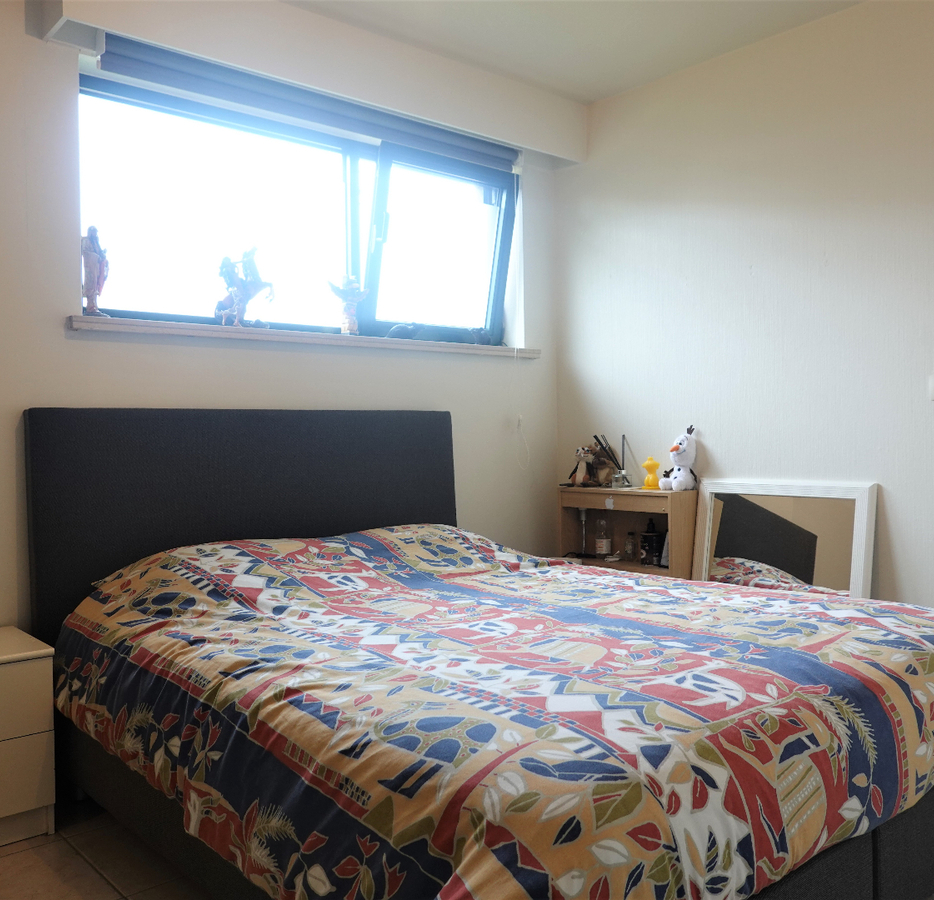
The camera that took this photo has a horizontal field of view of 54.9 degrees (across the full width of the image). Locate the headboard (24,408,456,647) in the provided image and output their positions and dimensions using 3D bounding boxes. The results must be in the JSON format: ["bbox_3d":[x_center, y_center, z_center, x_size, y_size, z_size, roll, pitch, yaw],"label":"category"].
[{"bbox_3d":[-0.645,0.401,3.091,1.572,1.081,0.061,-2,-2,-41],"label":"headboard"}]

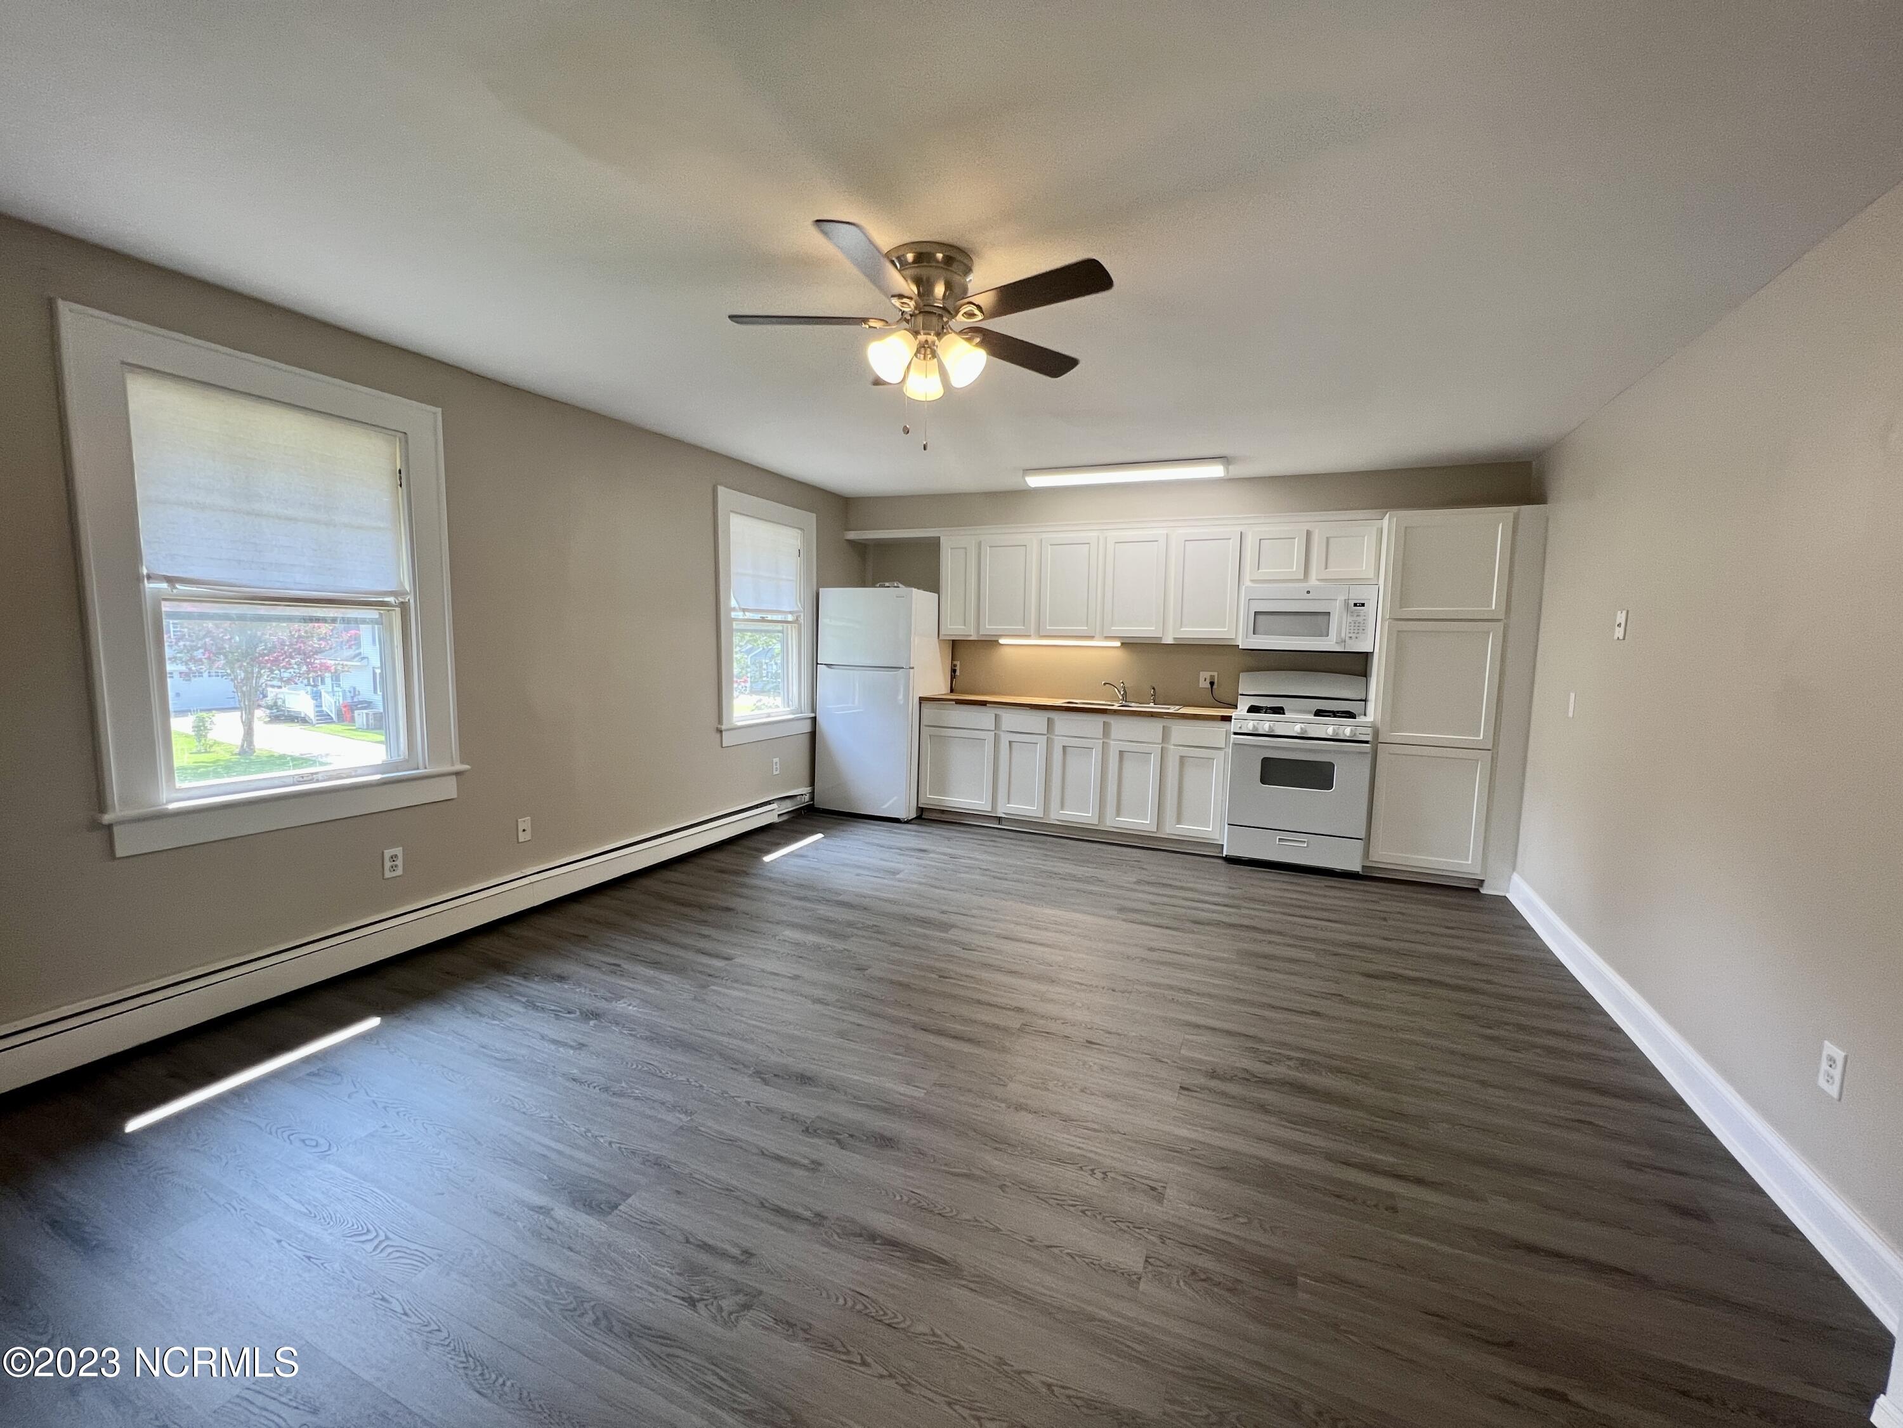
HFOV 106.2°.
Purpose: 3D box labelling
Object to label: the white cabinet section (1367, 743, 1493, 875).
[{"bbox_3d":[2.841,0.516,4.352,0.578,0.711,0.608,4,6,25],"label":"white cabinet section"}]

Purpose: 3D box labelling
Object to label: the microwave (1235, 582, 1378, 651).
[{"bbox_3d":[2.334,-0.619,4.710,0.760,0.406,0.399,4,6,23],"label":"microwave"}]

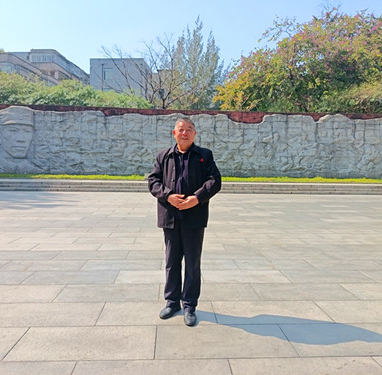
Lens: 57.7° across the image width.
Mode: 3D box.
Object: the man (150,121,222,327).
[{"bbox_3d":[-0.055,0.272,2.910,0.600,1.700,0.360,1,5,5],"label":"man"}]

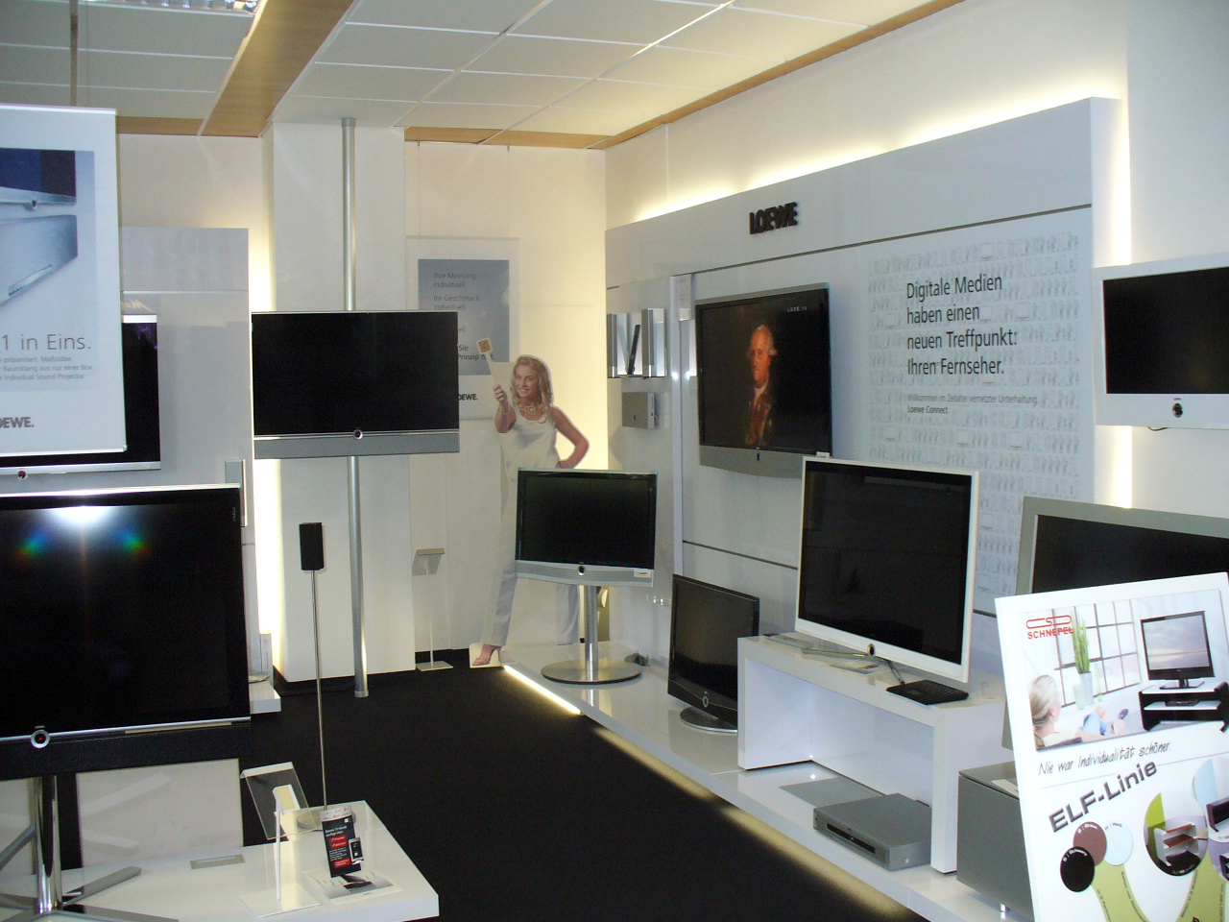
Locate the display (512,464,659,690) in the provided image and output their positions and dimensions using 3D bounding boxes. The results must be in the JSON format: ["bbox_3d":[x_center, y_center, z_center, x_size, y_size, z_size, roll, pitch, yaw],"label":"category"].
[{"bbox_3d":[-0.123,0.528,6.225,0.743,0.979,0.482,1,4,27],"label":"display"}]

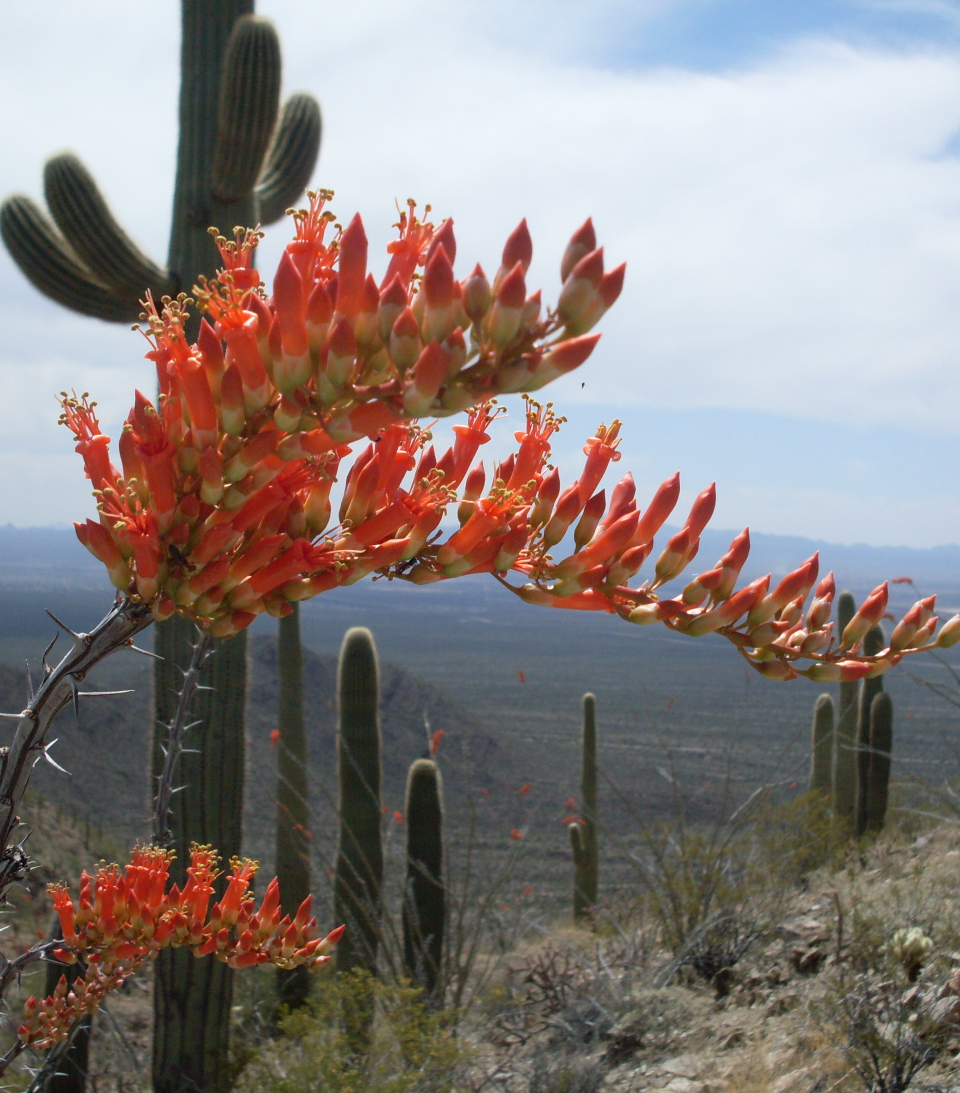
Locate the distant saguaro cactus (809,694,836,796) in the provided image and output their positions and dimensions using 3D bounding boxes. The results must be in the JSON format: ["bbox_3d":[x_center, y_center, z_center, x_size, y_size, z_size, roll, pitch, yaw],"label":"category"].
[{"bbox_3d":[4.820,2.834,22.500,0.340,1.521,0.320,1,1,0],"label":"distant saguaro cactus"}]

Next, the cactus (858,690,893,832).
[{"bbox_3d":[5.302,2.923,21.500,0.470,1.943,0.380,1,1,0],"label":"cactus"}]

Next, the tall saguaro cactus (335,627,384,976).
[{"bbox_3d":[-0.951,2.049,12.600,0.370,2.834,0.370,1,1,0],"label":"tall saguaro cactus"}]

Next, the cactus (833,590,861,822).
[{"bbox_3d":[5.042,2.231,22.000,0.340,3.257,0.340,1,1,0],"label":"cactus"}]

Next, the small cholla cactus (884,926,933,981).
[{"bbox_3d":[2.579,2.456,9.600,0.310,0.342,0.300,1,1,0],"label":"small cholla cactus"}]

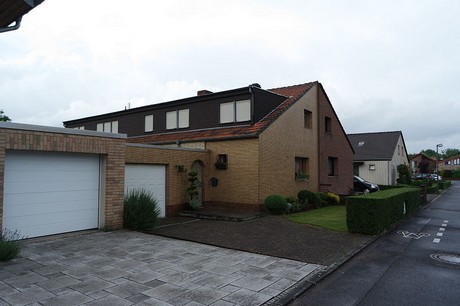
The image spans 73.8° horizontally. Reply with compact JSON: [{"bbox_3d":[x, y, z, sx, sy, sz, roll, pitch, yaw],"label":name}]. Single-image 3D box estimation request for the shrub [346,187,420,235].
[{"bbox_3d":[6.540,2.016,12.183,0.820,0.960,9.000,-2,-4,38],"label":"shrub"}]

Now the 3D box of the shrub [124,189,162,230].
[{"bbox_3d":[-2.724,1.704,9.535,1.120,1.220,1.120,0,-3,0],"label":"shrub"}]

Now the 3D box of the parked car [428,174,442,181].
[{"bbox_3d":[37.826,4.590,57.042,4.250,1.480,1.770,-2,-4,38],"label":"parked car"}]

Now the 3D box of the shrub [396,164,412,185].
[{"bbox_3d":[24.215,3.026,42.578,2.100,2.750,2.100,-2,-4,38],"label":"shrub"}]

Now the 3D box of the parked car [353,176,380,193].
[{"bbox_3d":[10.553,2.704,26.185,4.150,1.520,1.740,-2,-4,38],"label":"parked car"}]

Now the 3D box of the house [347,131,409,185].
[{"bbox_3d":[20.323,0.800,47.541,11.000,7.700,15.000,-2,-4,38],"label":"house"}]

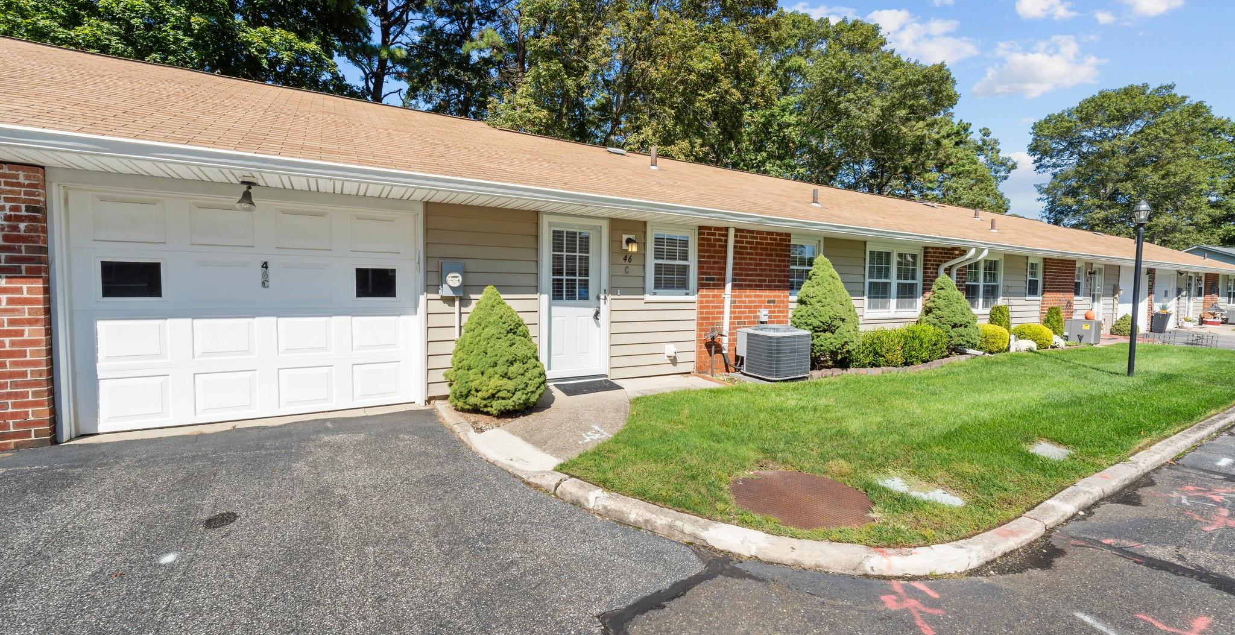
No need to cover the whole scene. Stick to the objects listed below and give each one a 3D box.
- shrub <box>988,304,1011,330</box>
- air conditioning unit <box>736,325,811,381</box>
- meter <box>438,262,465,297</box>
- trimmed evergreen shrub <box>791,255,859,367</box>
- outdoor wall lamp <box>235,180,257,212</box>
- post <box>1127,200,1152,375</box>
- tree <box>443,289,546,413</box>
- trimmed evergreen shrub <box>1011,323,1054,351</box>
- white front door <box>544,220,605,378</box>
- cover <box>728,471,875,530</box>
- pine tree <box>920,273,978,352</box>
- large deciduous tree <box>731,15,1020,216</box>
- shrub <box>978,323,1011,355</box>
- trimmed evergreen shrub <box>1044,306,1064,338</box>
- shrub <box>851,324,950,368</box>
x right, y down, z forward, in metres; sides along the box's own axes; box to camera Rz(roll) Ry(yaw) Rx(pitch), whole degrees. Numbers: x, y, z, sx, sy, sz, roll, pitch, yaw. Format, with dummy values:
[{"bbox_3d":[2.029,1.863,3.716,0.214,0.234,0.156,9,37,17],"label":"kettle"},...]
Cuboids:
[{"bbox_3d":[8.538,0.215,10.725,0.420,1.020,0.420,-1,3,-29],"label":"shrub"},{"bbox_3d":[2.304,0.500,7.072,0.780,0.660,0.780,-1,3,-29],"label":"air conditioning unit"},{"bbox_3d":[-1.839,-0.422,5.366,0.235,0.380,0.200,-1,3,-29],"label":"meter"},{"bbox_3d":[3.293,-0.115,7.664,1.000,1.733,1.000,-1,3,-28],"label":"trimmed evergreen shrub"},{"bbox_3d":[-3.216,-1.050,4.156,0.155,0.270,0.180,-1,3,-28],"label":"outdoor wall lamp"},{"bbox_3d":[7.979,-0.446,7.377,0.230,2.720,0.230,-1,3,-29],"label":"post"},{"bbox_3d":[-1.308,0.313,5.195,1.060,1.282,1.060,-1,3,-28],"label":"tree"},{"bbox_3d":[9.749,0.396,11.288,0.720,0.620,0.720,-1,3,-29],"label":"trimmed evergreen shrub"},{"bbox_3d":[-0.531,-0.223,6.179,0.876,1.992,0.070,-1,3,-28],"label":"white front door"},{"bbox_3d":[1.134,1.132,2.998,0.840,0.050,0.840,0,3,0],"label":"cover"},{"bbox_3d":[6.496,-0.078,9.401,0.980,1.465,0.980,-1,3,-28],"label":"pine tree"},{"bbox_3d":[15.447,-9.231,29.156,15.000,18.000,14.000,-1,3,-29],"label":"large deciduous tree"},{"bbox_3d":[8.008,0.426,10.226,0.600,0.640,0.600,-1,3,-29],"label":"shrub"},{"bbox_3d":[11.053,0.109,12.164,0.410,0.780,0.410,-1,3,-28],"label":"trimmed evergreen shrub"},{"bbox_3d":[4.823,0.416,8.168,2.250,0.620,0.750,-1,3,-28],"label":"shrub"}]

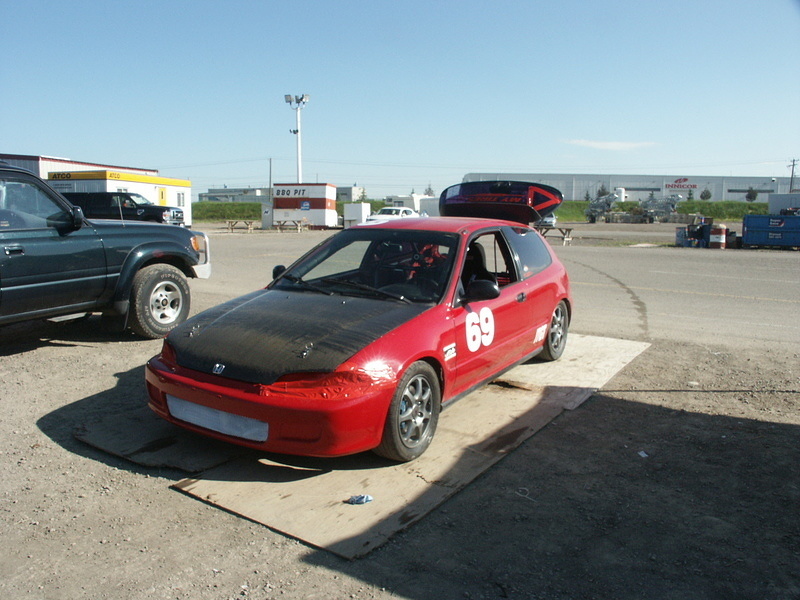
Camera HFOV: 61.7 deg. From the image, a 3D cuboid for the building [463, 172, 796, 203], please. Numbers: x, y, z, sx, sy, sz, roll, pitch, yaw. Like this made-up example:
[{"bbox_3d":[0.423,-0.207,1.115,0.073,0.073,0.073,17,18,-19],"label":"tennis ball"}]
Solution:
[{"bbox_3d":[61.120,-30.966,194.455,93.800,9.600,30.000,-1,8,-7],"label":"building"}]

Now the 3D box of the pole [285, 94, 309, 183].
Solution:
[{"bbox_3d":[-8.631,-11.718,55.908,2.000,10.400,1.200,0,8,0],"label":"pole"}]

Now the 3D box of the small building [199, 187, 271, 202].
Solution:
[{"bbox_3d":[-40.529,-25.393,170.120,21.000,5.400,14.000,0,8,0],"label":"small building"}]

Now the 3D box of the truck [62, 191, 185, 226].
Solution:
[{"bbox_3d":[-13.499,-4.071,32.047,5.900,1.960,2.030,1,8,10],"label":"truck"}]

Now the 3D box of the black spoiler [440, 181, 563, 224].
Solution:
[{"bbox_3d":[0.865,-0.951,6.528,1.280,0.410,0.600,5,9,31],"label":"black spoiler"}]

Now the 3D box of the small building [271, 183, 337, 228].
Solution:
[{"bbox_3d":[-6.436,-6.346,44.954,3.390,2.850,3.800,0,8,0],"label":"small building"}]

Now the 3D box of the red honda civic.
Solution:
[{"bbox_3d":[0.037,-0.035,5.270,1.720,1.490,4.070,5,9,31],"label":"red honda civic"}]

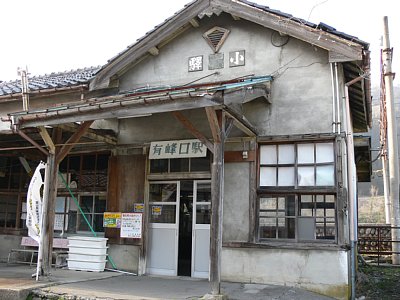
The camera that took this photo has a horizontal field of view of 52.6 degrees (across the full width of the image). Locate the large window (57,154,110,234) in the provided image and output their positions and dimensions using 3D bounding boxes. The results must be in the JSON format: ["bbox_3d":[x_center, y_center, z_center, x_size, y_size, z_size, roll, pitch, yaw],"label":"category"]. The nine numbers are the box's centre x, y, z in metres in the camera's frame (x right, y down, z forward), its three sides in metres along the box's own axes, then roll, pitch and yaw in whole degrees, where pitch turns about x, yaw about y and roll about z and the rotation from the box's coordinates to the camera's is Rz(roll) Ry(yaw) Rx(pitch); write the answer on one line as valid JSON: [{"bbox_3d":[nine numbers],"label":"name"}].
[{"bbox_3d":[-3.131,1.110,10.524,1.683,2.055,0.100,-2,-10,20],"label":"large window"}]

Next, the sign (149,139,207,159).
[{"bbox_3d":[-0.516,-0.012,9.606,1.471,0.426,0.040,-2,-15,20],"label":"sign"}]

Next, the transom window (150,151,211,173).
[{"bbox_3d":[-0.452,0.263,9.364,1.545,0.555,0.070,-2,-11,21],"label":"transom window"}]

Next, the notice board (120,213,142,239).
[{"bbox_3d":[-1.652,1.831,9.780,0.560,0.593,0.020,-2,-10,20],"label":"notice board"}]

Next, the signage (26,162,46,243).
[{"bbox_3d":[-3.372,1.083,8.339,0.400,1.640,0.160,0,-10,7],"label":"signage"}]

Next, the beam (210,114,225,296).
[{"bbox_3d":[0.349,0.980,7.786,0.155,3.422,0.155,-2,-10,20],"label":"beam"}]

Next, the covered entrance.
[{"bbox_3d":[-0.523,1.810,9.449,1.611,2.226,0.150,-2,-10,20],"label":"covered entrance"}]

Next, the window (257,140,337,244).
[{"bbox_3d":[2.052,0.876,8.632,1.680,2.183,0.100,-2,-10,20],"label":"window"}]

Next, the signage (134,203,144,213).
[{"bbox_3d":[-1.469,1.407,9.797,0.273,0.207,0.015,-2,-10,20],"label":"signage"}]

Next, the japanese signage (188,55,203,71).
[{"bbox_3d":[-0.096,-2.101,9.904,0.380,0.384,0.040,-2,-10,20],"label":"japanese signage"}]

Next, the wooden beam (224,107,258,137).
[{"bbox_3d":[0.813,-0.542,7.952,0.140,0.160,1.901,-2,-11,21],"label":"wooden beam"}]

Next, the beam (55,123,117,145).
[{"bbox_3d":[-2.512,-0.392,9.221,0.130,0.170,1.901,-2,-11,21],"label":"beam"}]

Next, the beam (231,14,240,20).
[{"bbox_3d":[0.852,-3.145,9.541,0.140,0.130,0.450,-2,-10,20],"label":"beam"}]

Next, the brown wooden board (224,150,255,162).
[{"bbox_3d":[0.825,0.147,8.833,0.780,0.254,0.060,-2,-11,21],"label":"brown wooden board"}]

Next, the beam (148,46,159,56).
[{"bbox_3d":[-1.157,-2.447,9.945,0.160,0.160,0.300,-2,-11,21],"label":"beam"}]

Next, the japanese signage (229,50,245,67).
[{"bbox_3d":[0.845,-2.082,9.238,0.379,0.370,0.040,-2,-11,21],"label":"japanese signage"}]

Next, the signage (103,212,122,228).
[{"bbox_3d":[-2.083,1.690,9.692,0.508,0.377,0.020,-2,-11,21],"label":"signage"}]

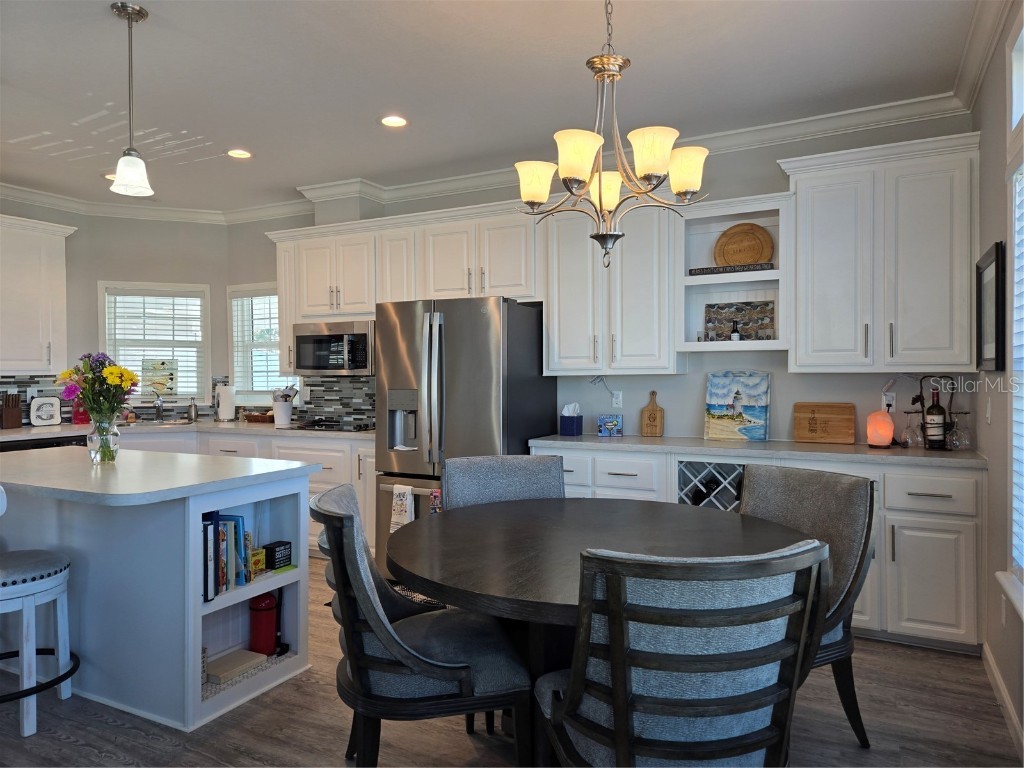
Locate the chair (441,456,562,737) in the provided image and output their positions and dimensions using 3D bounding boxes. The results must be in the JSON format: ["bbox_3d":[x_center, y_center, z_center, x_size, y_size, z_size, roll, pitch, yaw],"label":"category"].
[{"bbox_3d":[0.022,0.804,2.930,0.590,0.920,0.670,0,0,-17],"label":"chair"}]

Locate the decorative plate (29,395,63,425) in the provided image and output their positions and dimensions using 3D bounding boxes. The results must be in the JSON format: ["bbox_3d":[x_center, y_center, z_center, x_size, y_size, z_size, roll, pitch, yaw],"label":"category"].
[{"bbox_3d":[-3.616,0.216,5.288,0.040,0.222,0.217,0,2,37],"label":"decorative plate"}]

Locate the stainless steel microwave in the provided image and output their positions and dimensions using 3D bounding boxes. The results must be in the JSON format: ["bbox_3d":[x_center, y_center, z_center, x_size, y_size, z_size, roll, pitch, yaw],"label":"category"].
[{"bbox_3d":[-1.258,-0.264,5.216,0.763,0.391,0.399,0,1,29],"label":"stainless steel microwave"}]

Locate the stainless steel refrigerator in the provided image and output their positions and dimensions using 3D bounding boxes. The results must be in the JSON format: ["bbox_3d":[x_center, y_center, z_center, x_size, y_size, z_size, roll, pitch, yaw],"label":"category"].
[{"bbox_3d":[-0.287,0.374,4.391,0.918,1.778,0.788,0,1,29],"label":"stainless steel refrigerator"}]

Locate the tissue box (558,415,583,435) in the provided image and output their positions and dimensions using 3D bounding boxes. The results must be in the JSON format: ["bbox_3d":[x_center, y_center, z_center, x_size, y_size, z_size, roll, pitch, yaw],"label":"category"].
[{"bbox_3d":[0.385,0.268,4.408,0.113,0.129,0.113,0,1,29],"label":"tissue box"}]

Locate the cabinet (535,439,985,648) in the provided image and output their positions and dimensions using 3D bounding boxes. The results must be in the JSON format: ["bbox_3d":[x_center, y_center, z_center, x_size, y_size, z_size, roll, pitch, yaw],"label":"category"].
[{"bbox_3d":[1.258,0.802,3.842,2.290,0.902,0.575,0,0,28],"label":"cabinet"}]

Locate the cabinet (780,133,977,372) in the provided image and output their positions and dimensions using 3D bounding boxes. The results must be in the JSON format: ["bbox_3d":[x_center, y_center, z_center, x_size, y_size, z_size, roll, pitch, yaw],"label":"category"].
[{"bbox_3d":[1.884,-0.613,3.519,0.864,1.107,0.353,0,1,29],"label":"cabinet"}]

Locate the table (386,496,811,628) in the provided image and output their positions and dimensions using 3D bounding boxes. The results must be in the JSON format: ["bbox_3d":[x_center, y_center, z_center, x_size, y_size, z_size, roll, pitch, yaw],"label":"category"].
[{"bbox_3d":[0.292,0.884,2.255,1.400,0.760,1.400,0,0,28],"label":"table"}]

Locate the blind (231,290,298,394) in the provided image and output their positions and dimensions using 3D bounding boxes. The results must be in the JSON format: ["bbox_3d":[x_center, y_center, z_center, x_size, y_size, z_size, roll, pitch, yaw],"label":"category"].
[{"bbox_3d":[-2.140,-0.376,5.893,0.798,0.914,0.061,0,1,29],"label":"blind"}]

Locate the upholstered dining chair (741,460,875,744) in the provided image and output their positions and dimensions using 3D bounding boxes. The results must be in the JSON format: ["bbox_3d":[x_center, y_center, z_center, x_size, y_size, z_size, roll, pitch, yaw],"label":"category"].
[{"bbox_3d":[0.883,0.819,2.562,0.667,0.949,0.586,-1,1,-26],"label":"upholstered dining chair"}]

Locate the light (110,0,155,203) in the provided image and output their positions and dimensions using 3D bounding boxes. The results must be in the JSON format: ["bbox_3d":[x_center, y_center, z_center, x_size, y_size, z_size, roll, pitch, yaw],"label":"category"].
[{"bbox_3d":[-1.503,-1.120,2.680,0.150,0.710,0.150,0,0,28],"label":"light"}]

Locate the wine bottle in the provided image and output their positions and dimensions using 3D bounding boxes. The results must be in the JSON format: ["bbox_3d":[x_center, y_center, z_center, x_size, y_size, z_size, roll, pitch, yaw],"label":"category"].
[{"bbox_3d":[2.162,0.184,3.466,0.079,0.311,0.079,0,0,28],"label":"wine bottle"}]

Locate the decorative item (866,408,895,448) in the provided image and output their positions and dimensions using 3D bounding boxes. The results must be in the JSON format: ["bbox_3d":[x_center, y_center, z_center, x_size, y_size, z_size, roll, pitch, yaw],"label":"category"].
[{"bbox_3d":[1.942,0.242,3.584,0.118,0.195,0.110,0,0,28],"label":"decorative item"}]

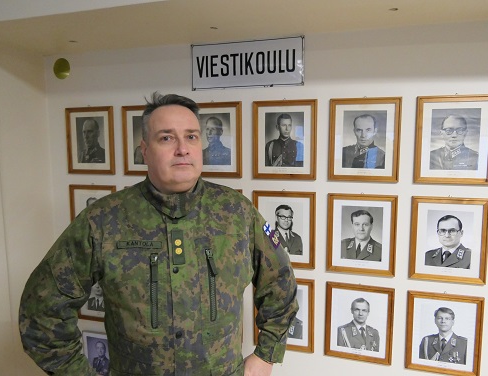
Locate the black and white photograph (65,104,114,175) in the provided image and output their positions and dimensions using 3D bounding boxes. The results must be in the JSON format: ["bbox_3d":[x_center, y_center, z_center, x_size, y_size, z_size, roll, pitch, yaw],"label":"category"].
[{"bbox_3d":[-0.767,-0.236,1.963,0.276,0.335,0.020,2,7,16],"label":"black and white photograph"}]

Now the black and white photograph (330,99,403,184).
[{"bbox_3d":[0.488,-0.194,1.595,0.276,0.335,0.020,2,7,16],"label":"black and white photograph"}]

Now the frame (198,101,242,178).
[{"bbox_3d":[-0.140,-0.217,1.779,0.276,0.335,0.020,2,7,16],"label":"frame"}]

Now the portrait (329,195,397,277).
[{"bbox_3d":[0.489,0.194,1.639,0.276,0.335,0.020,2,7,16],"label":"portrait"}]

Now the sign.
[{"bbox_3d":[0.008,-0.533,1.696,0.502,0.199,0.015,2,6,16],"label":"sign"}]

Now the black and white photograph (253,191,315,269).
[{"bbox_3d":[0.177,0.180,1.730,0.276,0.335,0.020,2,7,16],"label":"black and white photograph"}]

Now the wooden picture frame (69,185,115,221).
[{"bbox_3d":[-0.763,0.152,2.005,0.276,0.335,0.020,1,7,16],"label":"wooden picture frame"}]

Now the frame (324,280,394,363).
[{"bbox_3d":[0.489,0.575,1.673,0.275,0.332,0.025,2,6,16],"label":"frame"}]

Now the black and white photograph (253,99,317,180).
[{"bbox_3d":[0.173,-0.204,1.684,0.275,0.335,0.025,2,6,16],"label":"black and white photograph"}]

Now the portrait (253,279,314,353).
[{"bbox_3d":[0.178,0.561,1.764,0.275,0.334,0.025,2,6,16],"label":"portrait"}]

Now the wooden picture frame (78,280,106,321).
[{"bbox_3d":[-0.759,0.537,2.048,0.276,0.335,0.020,2,7,16],"label":"wooden picture frame"}]

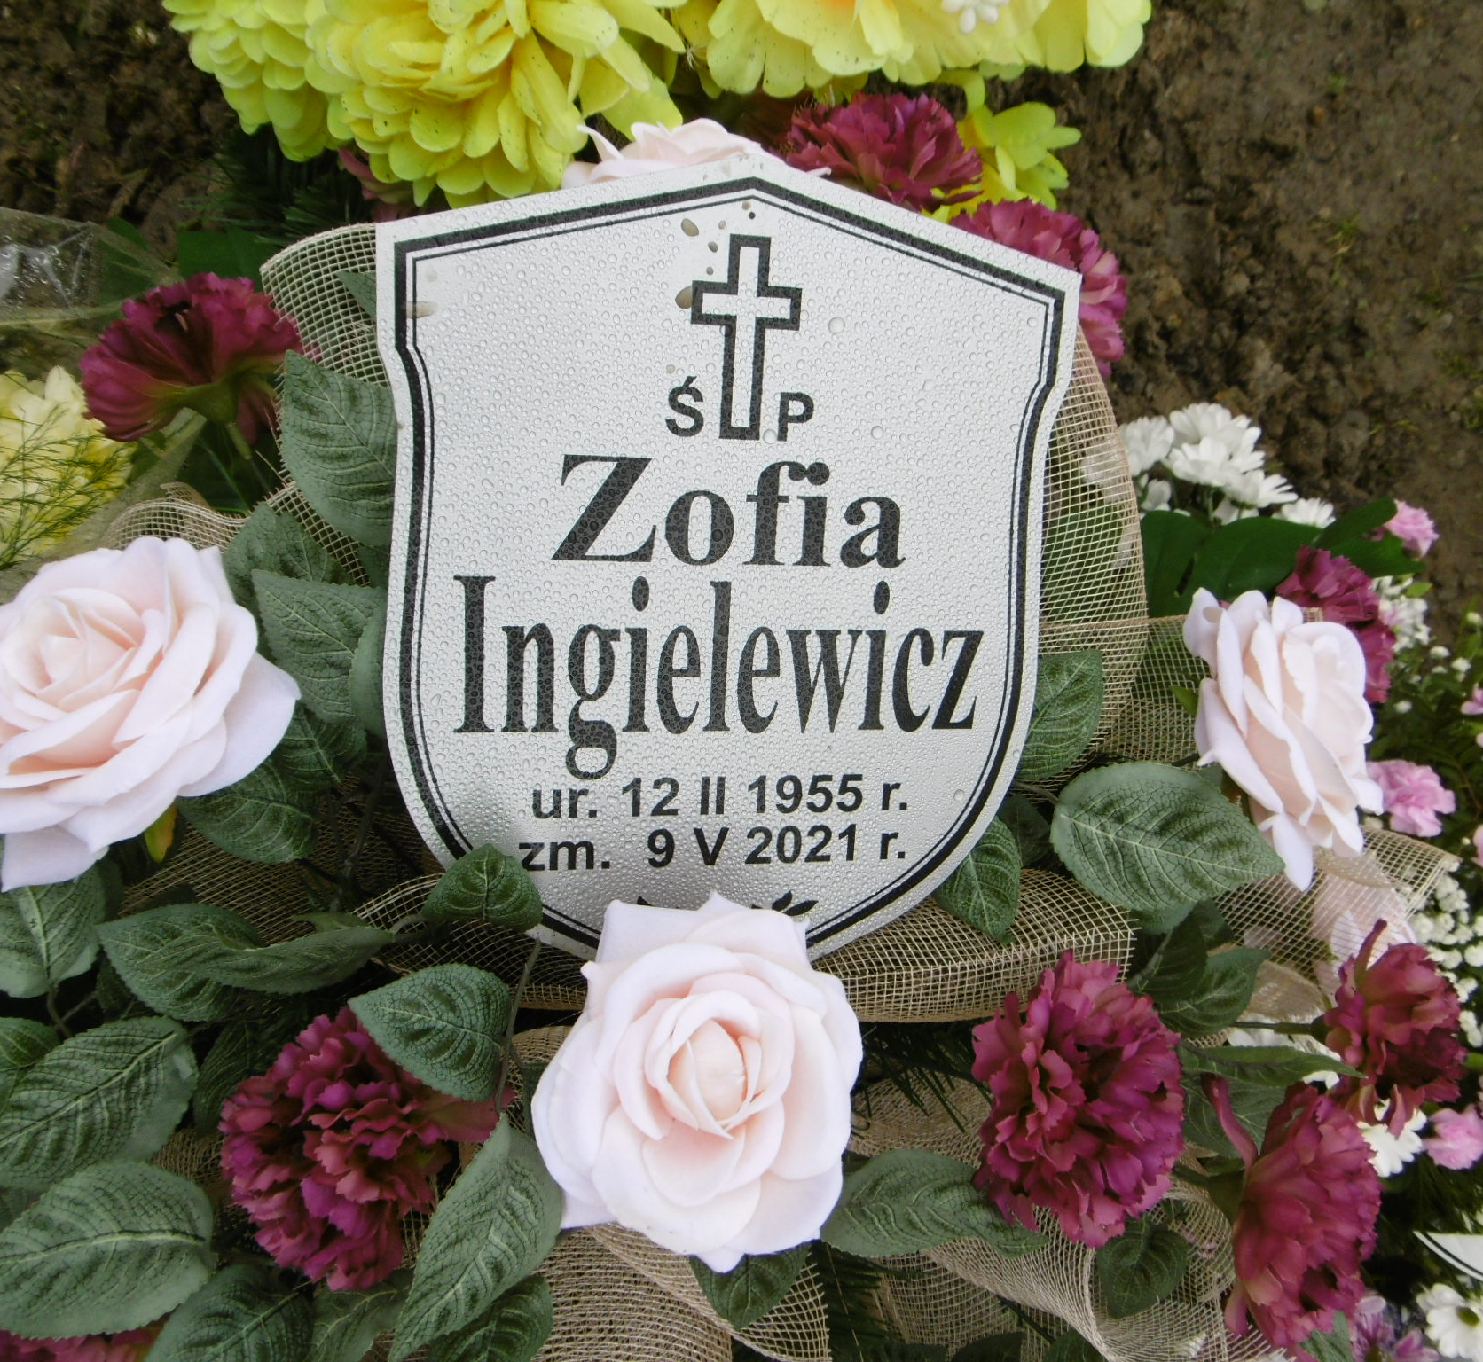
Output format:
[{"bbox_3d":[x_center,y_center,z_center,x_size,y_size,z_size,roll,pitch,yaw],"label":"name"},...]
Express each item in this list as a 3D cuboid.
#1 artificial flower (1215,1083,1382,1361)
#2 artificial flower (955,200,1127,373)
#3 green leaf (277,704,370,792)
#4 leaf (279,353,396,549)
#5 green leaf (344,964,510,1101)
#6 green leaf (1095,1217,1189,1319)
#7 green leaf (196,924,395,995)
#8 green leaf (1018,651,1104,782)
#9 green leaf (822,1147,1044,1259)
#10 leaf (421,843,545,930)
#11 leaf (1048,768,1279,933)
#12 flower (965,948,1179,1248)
[{"bbox_3d":[0.202,0.195,0.455,0.056,0.086,0.082,19,12,37],"label":"artificial flower"},{"bbox_3d":[0.121,-0.162,0.530,0.085,0.060,0.085,0,60,-21],"label":"artificial flower"},{"bbox_3d":[-0.184,0.021,0.540,0.042,0.015,0.062,-27,96,0],"label":"green leaf"},{"bbox_3d":[-0.153,-0.091,0.490,0.057,0.017,0.085,-39,97,-9],"label":"leaf"},{"bbox_3d":[-0.115,0.130,0.465,0.064,0.015,0.047,25,84,0],"label":"green leaf"},{"bbox_3d":[0.162,0.238,0.510,0.039,0.012,0.045,18,68,21],"label":"green leaf"},{"bbox_3d":[-0.175,0.110,0.495,0.077,0.035,0.018,-7,34,3],"label":"green leaf"},{"bbox_3d":[0.112,0.013,0.455,0.046,0.012,0.062,28,73,-1],"label":"green leaf"},{"bbox_3d":[0.073,0.207,0.495,0.088,0.018,0.045,9,76,-6],"label":"green leaf"},{"bbox_3d":[-0.097,0.079,0.475,0.045,0.015,0.042,0,61,0],"label":"leaf"},{"bbox_3d":[0.154,0.060,0.455,0.084,0.017,0.055,11,74,12],"label":"leaf"},{"bbox_3d":[0.131,0.163,0.490,0.078,0.064,0.104,6,83,1],"label":"flower"}]

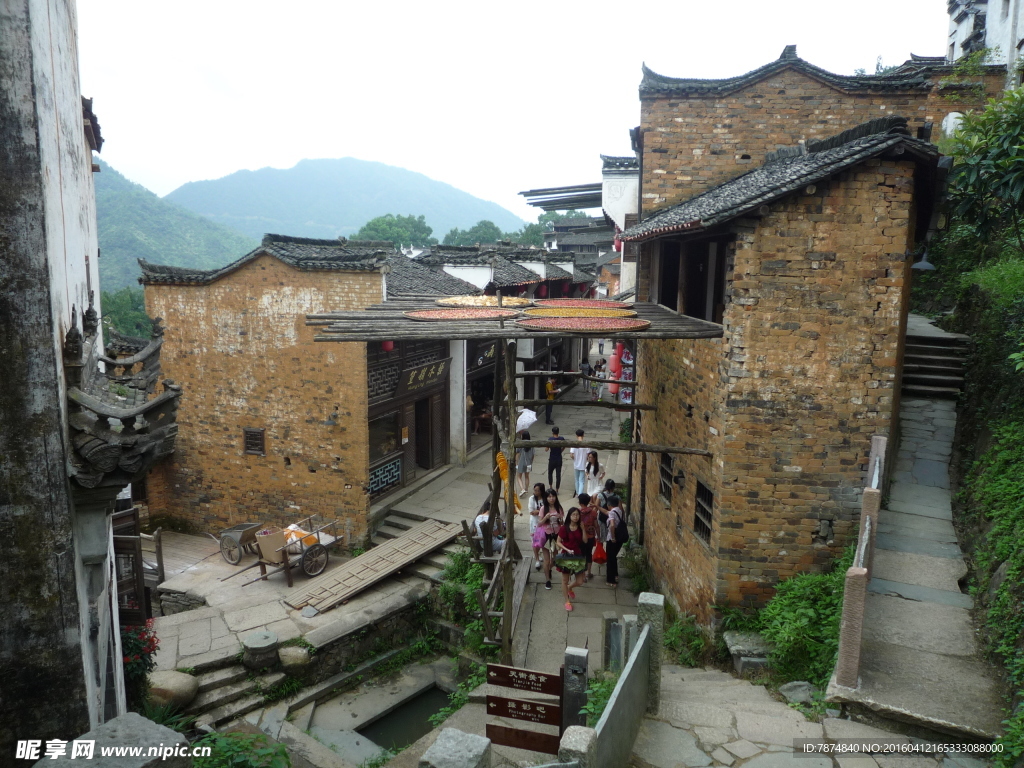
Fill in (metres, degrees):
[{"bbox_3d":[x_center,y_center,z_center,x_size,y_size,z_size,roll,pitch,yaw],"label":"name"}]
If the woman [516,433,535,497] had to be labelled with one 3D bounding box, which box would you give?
[{"bbox_3d":[0.325,1.929,17.890,0.450,1.620,0.360,0,8,-2],"label":"woman"}]

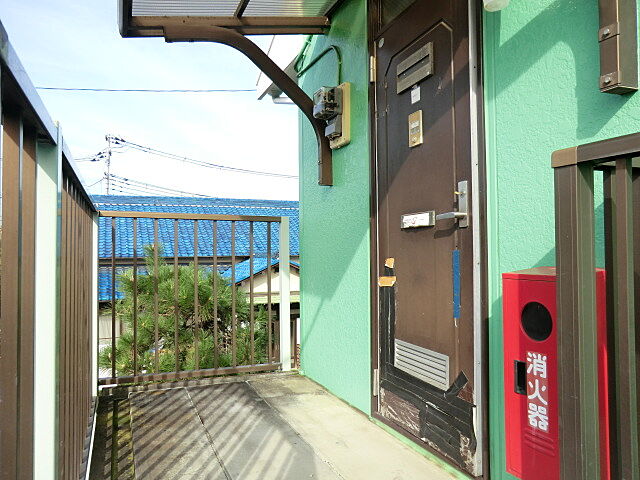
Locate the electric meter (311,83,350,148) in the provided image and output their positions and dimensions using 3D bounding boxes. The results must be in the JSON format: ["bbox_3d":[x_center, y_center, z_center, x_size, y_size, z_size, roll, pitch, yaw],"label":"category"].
[{"bbox_3d":[0.064,-0.717,2.592,0.165,0.351,0.170,0,-1,-24],"label":"electric meter"}]

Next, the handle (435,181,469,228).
[{"bbox_3d":[0.514,-0.132,1.713,0.060,0.170,0.133,0,-1,-24],"label":"handle"}]

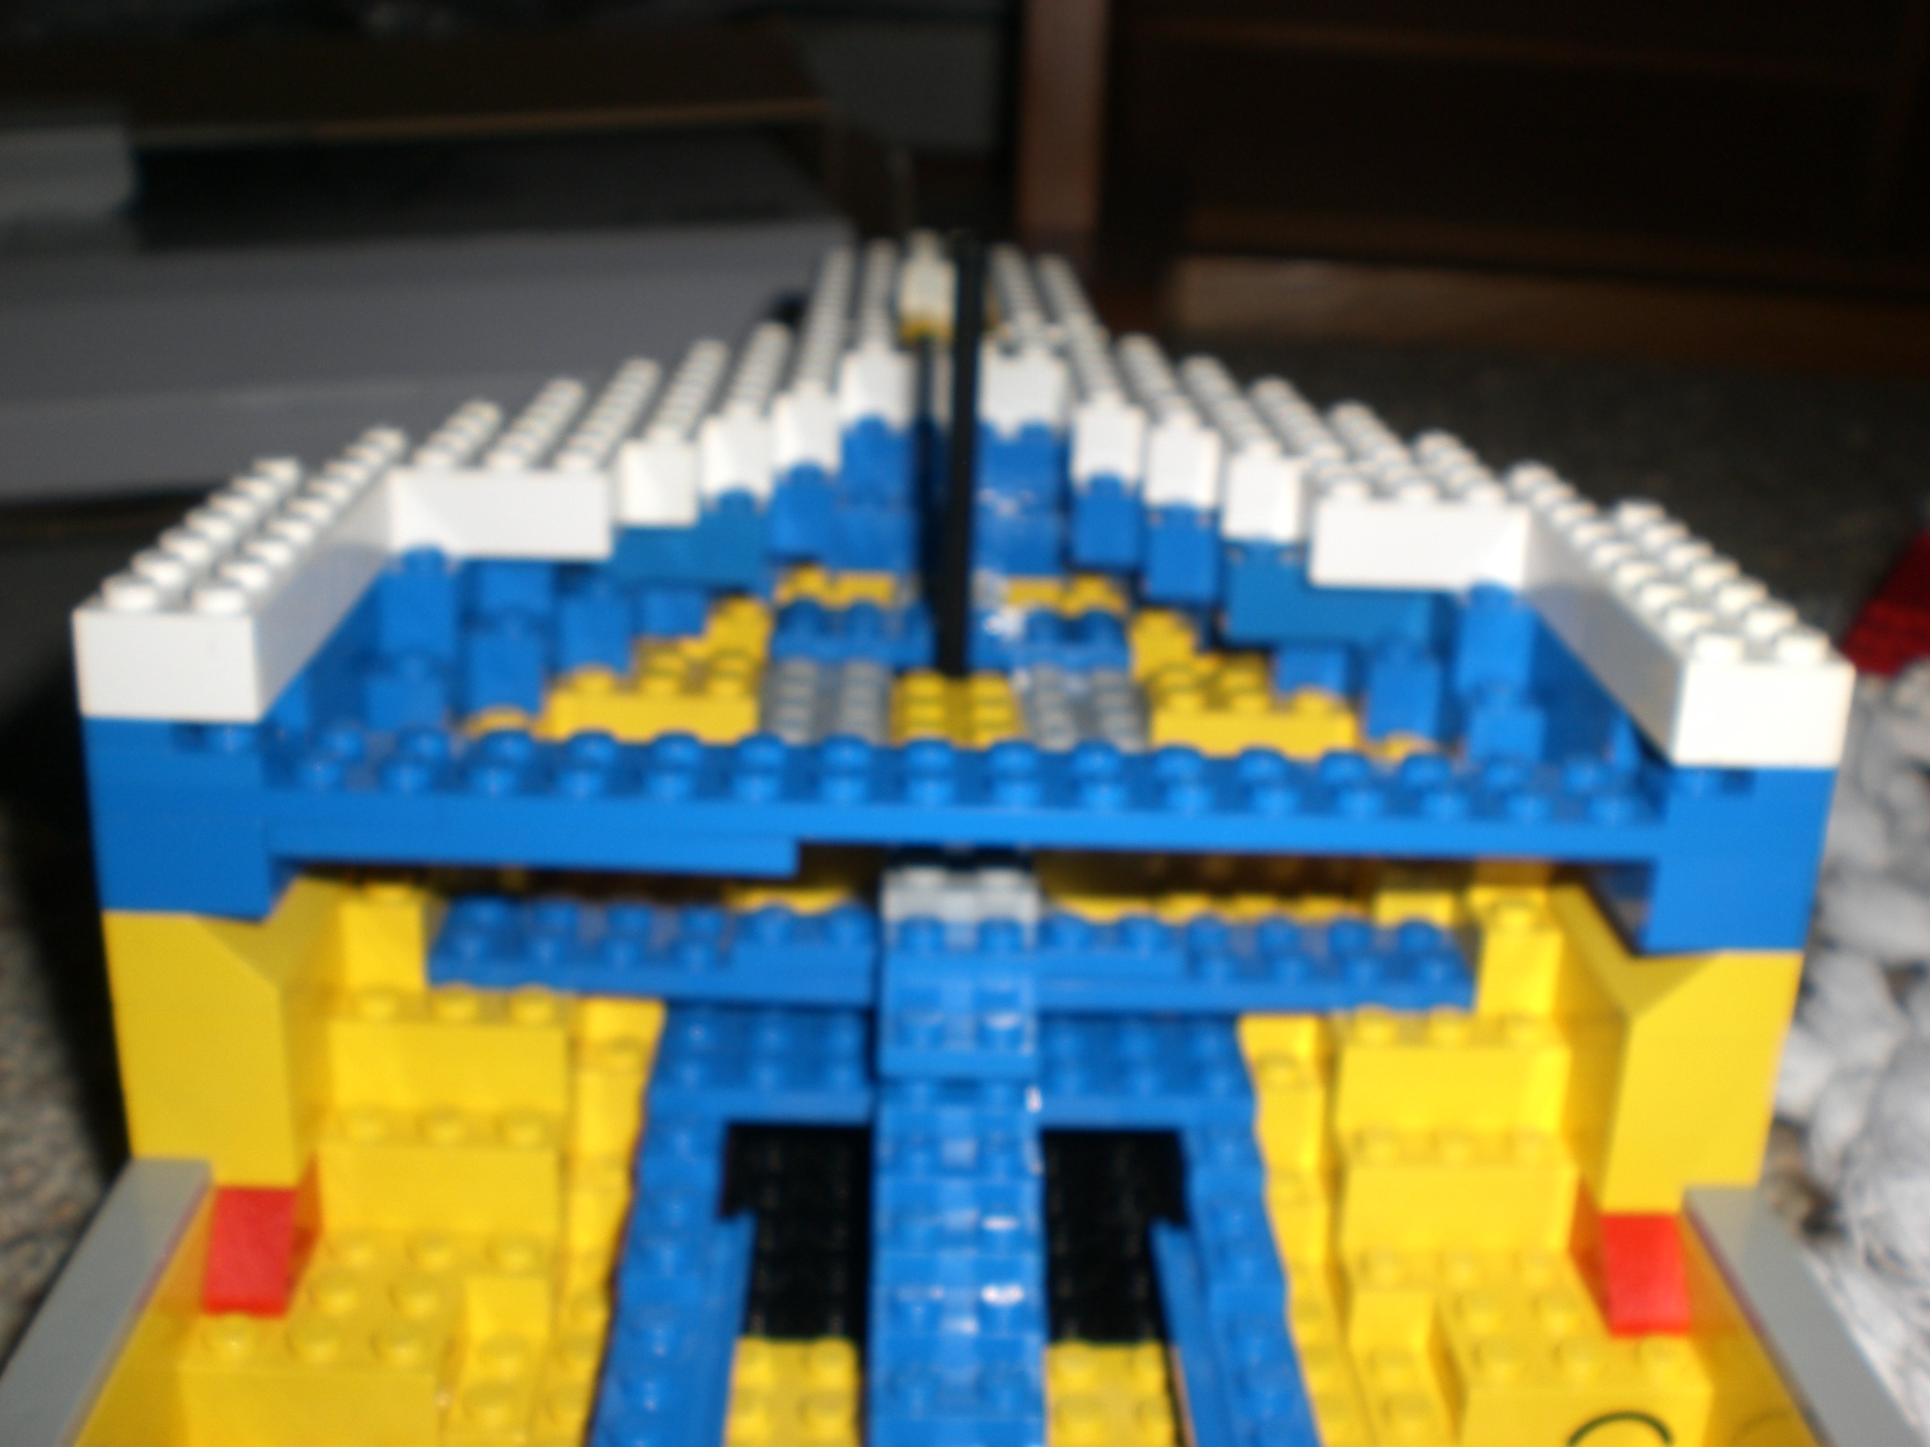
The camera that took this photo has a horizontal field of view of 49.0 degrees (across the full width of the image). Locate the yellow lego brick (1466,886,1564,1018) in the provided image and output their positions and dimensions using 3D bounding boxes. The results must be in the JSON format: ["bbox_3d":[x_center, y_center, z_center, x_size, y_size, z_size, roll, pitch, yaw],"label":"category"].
[{"bbox_3d":[0.060,0.024,0.232,0.008,0.011,0.010,2,20,-2],"label":"yellow lego brick"}]

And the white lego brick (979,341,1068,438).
[{"bbox_3d":[0.007,-0.052,0.320,0.014,0.011,0.011,2,20,-2],"label":"white lego brick"}]

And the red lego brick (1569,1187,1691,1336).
[{"bbox_3d":[0.066,0.052,0.210,0.008,0.010,0.016,2,20,-2],"label":"red lego brick"}]

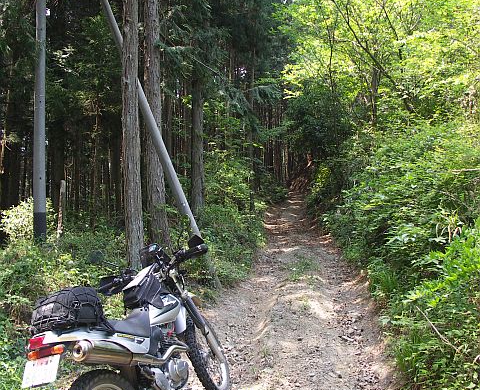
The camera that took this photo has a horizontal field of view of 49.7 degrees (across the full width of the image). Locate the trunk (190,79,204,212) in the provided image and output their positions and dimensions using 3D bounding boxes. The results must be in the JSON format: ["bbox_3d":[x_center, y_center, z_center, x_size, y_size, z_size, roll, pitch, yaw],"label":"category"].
[{"bbox_3d":[-1.060,-1.200,13.000,0.330,3.650,0.330,0,1,0],"label":"trunk"}]

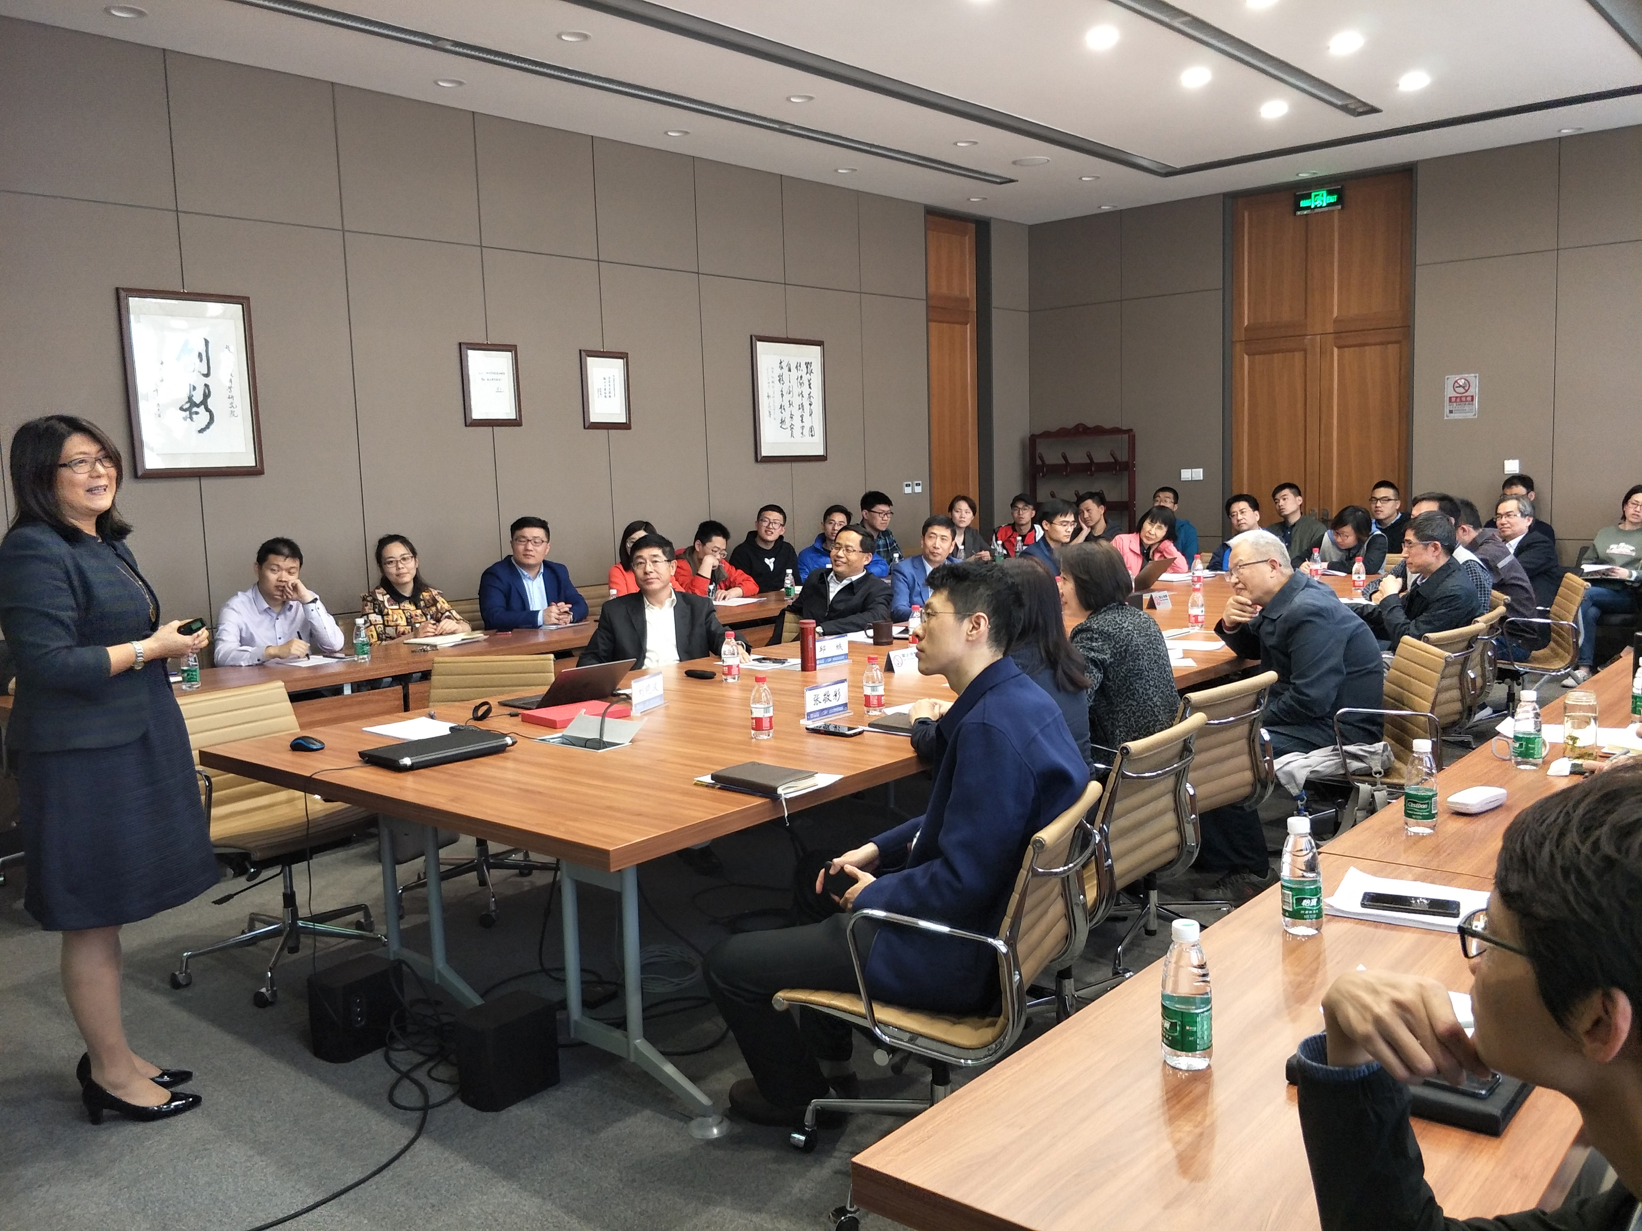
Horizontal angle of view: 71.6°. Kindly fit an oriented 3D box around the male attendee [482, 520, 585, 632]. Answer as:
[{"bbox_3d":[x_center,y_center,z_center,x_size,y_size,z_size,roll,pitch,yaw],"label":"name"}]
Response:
[{"bbox_3d":[-1.375,0.188,5.513,0.540,1.310,0.750,-6,8,-30],"label":"male attendee"}]

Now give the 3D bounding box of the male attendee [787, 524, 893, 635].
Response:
[{"bbox_3d":[0.121,0.167,5.445,0.530,1.200,0.780,-3,6,-8],"label":"male attendee"}]

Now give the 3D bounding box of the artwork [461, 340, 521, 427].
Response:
[{"bbox_3d":[-1.854,-1.306,6.443,0.345,0.455,0.035,-8,9,-43],"label":"artwork"}]

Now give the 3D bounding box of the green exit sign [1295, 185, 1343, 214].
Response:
[{"bbox_3d":[3.659,-3.055,8.369,0.335,0.148,0.040,3,8,36],"label":"green exit sign"}]

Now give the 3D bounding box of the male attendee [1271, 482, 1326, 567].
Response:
[{"bbox_3d":[3.232,-0.283,7.948,0.780,1.270,0.520,-8,9,-42],"label":"male attendee"}]

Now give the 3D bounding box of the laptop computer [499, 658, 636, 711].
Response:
[{"bbox_3d":[-0.859,0.213,3.850,0.355,0.158,0.310,4,9,39],"label":"laptop computer"}]

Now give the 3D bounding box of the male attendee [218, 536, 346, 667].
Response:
[{"bbox_3d":[-2.288,0.306,4.828,0.560,1.260,0.760,-6,7,-28],"label":"male attendee"}]

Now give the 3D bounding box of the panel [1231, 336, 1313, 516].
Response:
[{"bbox_3d":[3.533,-0.981,8.895,0.610,2.330,0.050,3,8,37],"label":"panel"}]

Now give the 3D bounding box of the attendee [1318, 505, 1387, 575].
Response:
[{"bbox_3d":[3.095,-0.104,6.908,0.550,1.150,0.780,3,8,38],"label":"attendee"}]

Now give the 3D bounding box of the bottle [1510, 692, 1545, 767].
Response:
[{"bbox_3d":[1.654,0.263,2.656,0.063,0.173,0.063,4,8,41],"label":"bottle"}]

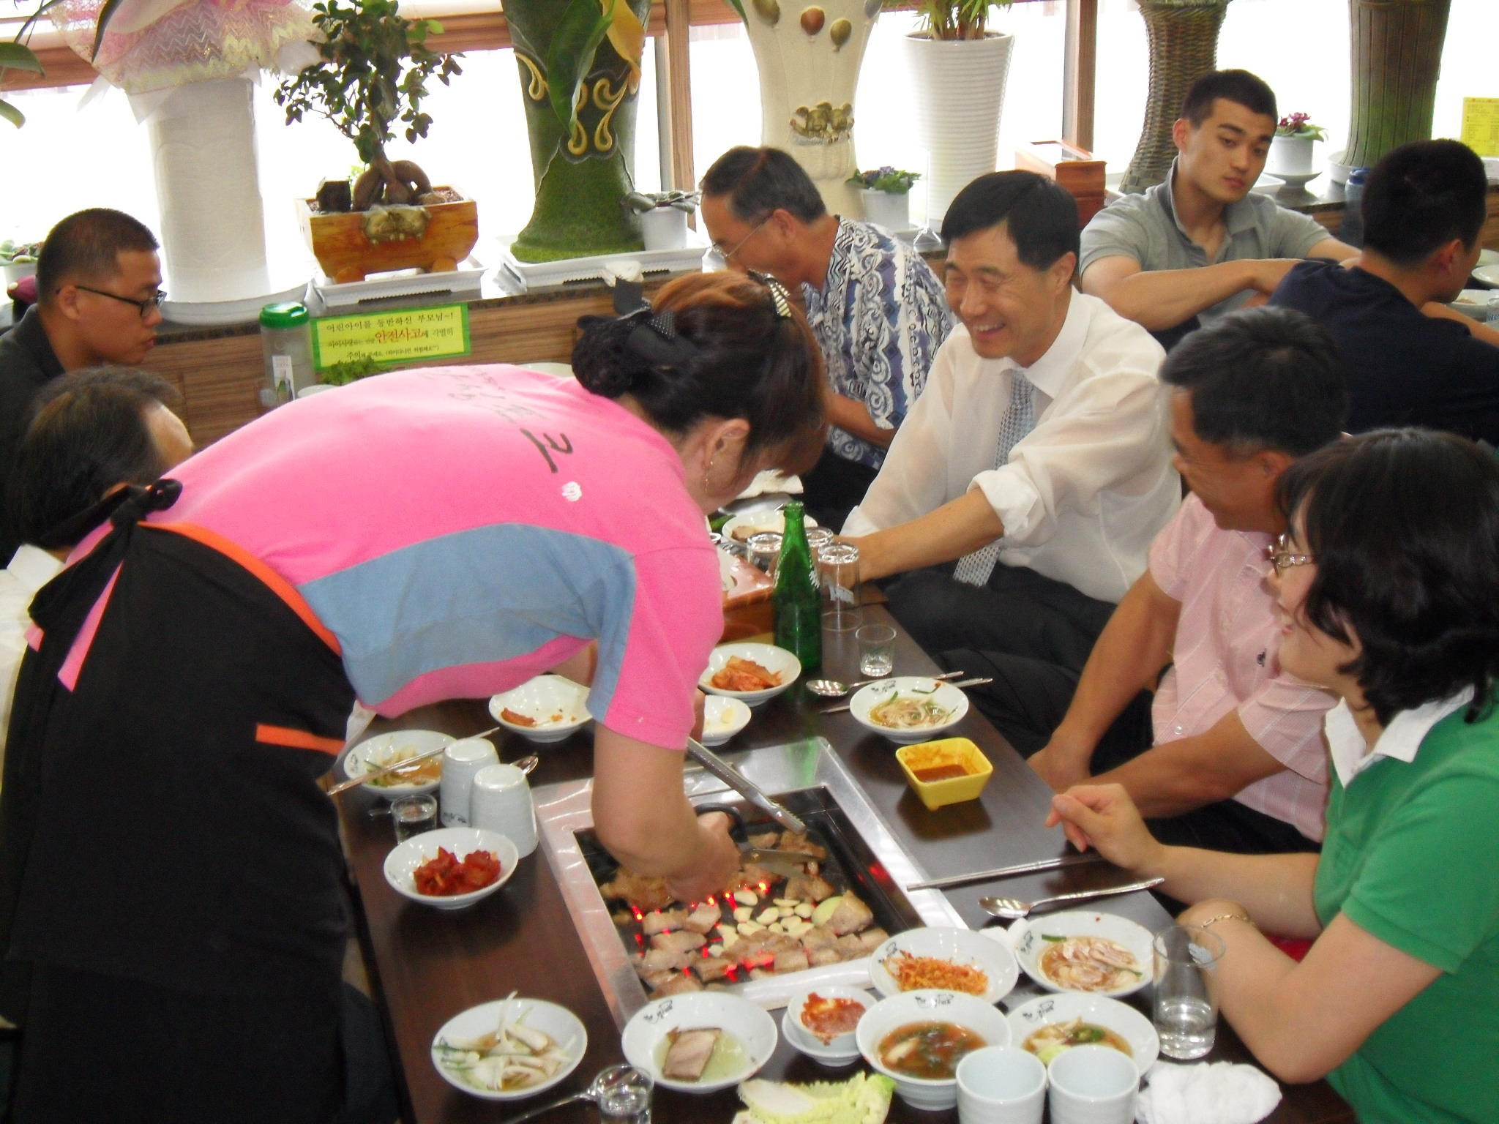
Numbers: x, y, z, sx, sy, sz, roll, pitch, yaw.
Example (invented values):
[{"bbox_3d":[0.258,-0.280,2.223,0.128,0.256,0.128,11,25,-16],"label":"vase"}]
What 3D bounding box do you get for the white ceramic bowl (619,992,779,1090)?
[{"bbox_3d":[-0.046,0.466,1.884,0.147,0.036,0.147,-2,24,1],"label":"white ceramic bowl"}]

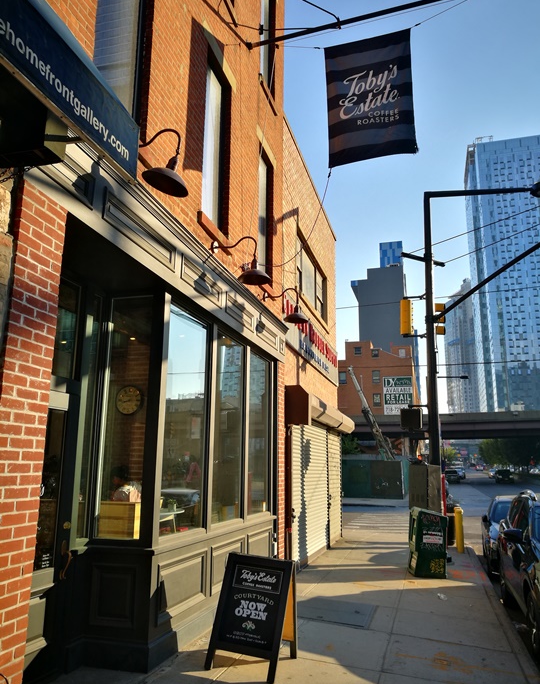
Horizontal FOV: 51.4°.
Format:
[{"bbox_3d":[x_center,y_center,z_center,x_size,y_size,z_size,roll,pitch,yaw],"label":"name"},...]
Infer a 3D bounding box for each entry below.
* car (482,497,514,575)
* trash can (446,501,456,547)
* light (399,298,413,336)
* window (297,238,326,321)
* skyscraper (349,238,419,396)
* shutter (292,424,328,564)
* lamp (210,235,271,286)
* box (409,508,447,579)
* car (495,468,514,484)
[{"bbox_3d":[5.462,3.955,11.692,1.780,1.450,4.500,-3,-13,16],"label":"car"},{"bbox_3d":[4.177,4.213,13.074,0.580,0.980,0.580,-3,-13,16],"label":"trash can"},{"bbox_3d":[2.693,-0.459,11.146,0.240,0.750,0.340,-4,-13,22],"label":"light"},{"bbox_3d":[0.915,-1.225,11.908,0.150,1.200,2.900,-3,-13,15],"label":"window"},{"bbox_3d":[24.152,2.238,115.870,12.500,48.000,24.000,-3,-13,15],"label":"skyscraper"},{"bbox_3d":[0.716,2.571,9.773,0.100,2.120,3.000,-3,-13,16],"label":"shutter"},{"bbox_3d":[-0.293,-0.873,5.933,0.640,0.510,0.356,-3,-13,16],"label":"lamp"},{"bbox_3d":[2.570,3.262,9.173,0.500,1.050,0.390,4,-12,0],"label":"box"},{"bbox_3d":[24.432,14.043,58.742,1.880,1.550,4.600,-4,-13,18],"label":"car"}]

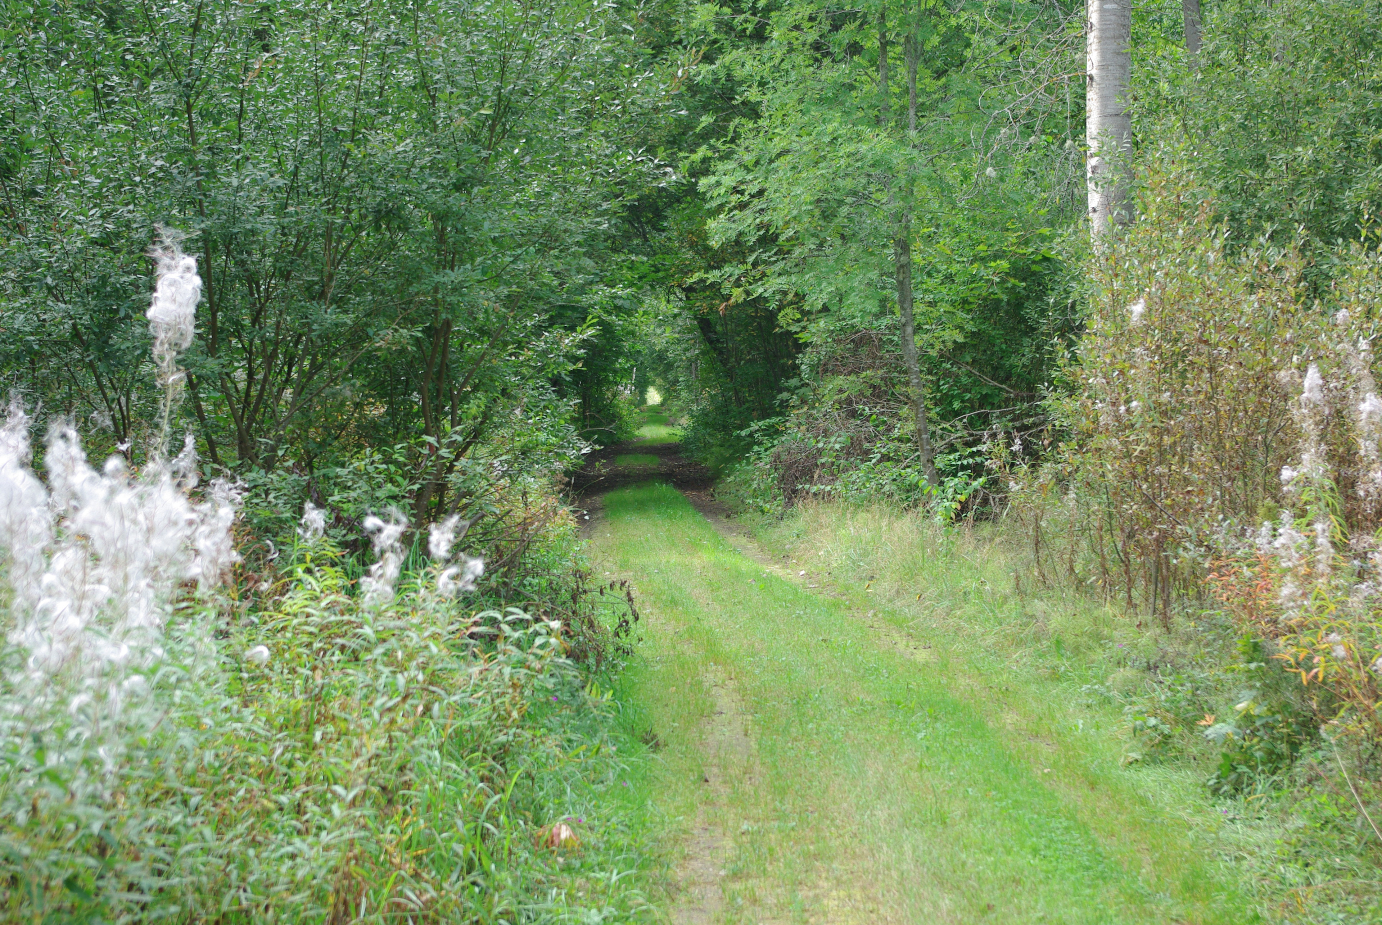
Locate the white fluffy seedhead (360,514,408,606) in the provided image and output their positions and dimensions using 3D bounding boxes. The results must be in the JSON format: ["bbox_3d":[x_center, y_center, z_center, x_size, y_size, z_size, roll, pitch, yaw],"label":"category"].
[{"bbox_3d":[-1.248,0.395,12.800,0.193,0.386,0.180,0,1,0],"label":"white fluffy seedhead"}]

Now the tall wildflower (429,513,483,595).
[{"bbox_3d":[-0.954,0.370,12.800,0.228,0.329,0.190,0,1,0],"label":"tall wildflower"}]

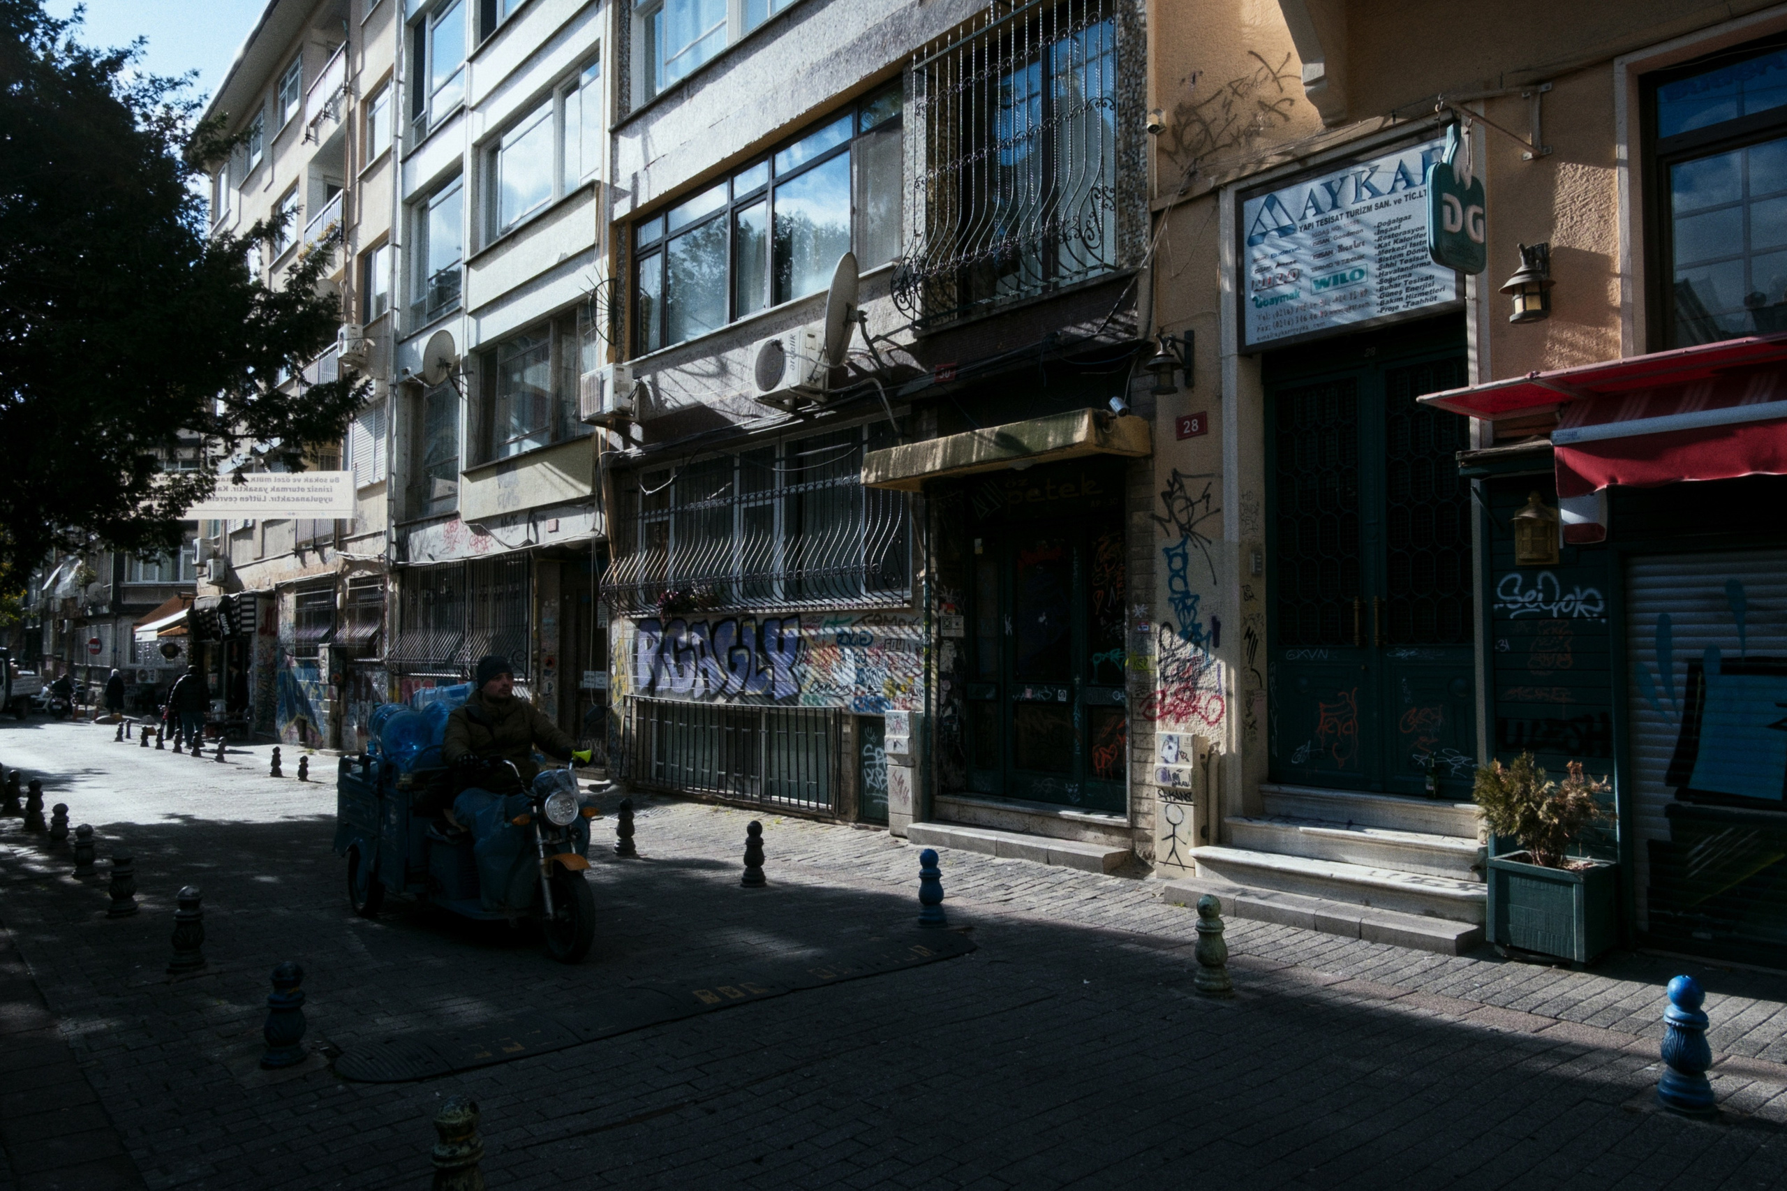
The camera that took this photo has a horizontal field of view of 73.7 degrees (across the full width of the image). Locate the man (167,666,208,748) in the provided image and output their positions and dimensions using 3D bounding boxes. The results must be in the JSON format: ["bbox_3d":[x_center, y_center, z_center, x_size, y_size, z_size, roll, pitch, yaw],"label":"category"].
[{"bbox_3d":[-14.514,2.298,24.500,0.620,1.720,0.380,3,-4,-41],"label":"man"}]

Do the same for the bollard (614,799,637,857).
[{"bbox_3d":[-2.175,1.884,9.705,0.172,0.450,0.172,3,-4,-41],"label":"bollard"}]

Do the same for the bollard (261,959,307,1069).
[{"bbox_3d":[-2.478,1.696,4.862,0.180,0.396,0.180,2,-3,-27],"label":"bollard"}]

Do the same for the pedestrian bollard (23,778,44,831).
[{"bbox_3d":[-8.184,1.998,11.357,0.170,0.440,0.170,3,-4,-41],"label":"pedestrian bollard"}]

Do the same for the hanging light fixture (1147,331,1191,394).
[{"bbox_3d":[1.997,-1.644,8.493,0.400,0.435,0.260,3,-4,-41],"label":"hanging light fixture"}]

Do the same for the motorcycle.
[{"bbox_3d":[-2.444,1.490,7.243,1.020,1.090,2.670,3,-4,-41],"label":"motorcycle"}]

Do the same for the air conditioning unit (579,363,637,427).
[{"bbox_3d":[-3.720,-2.602,15.504,0.290,0.610,0.878,3,-4,-41],"label":"air conditioning unit"}]

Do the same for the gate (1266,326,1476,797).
[{"bbox_3d":[3.160,-0.202,7.868,0.100,2.980,1.560,3,-4,-41],"label":"gate"}]

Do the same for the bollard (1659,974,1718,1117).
[{"bbox_3d":[2.704,1.520,4.065,0.176,0.455,0.176,3,-4,-41],"label":"bollard"}]

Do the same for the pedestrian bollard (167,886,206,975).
[{"bbox_3d":[-3.753,1.770,6.349,0.184,0.440,0.184,2,-3,-30],"label":"pedestrian bollard"}]

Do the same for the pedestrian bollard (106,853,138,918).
[{"bbox_3d":[-5.028,1.873,7.777,0.184,0.422,0.184,2,-3,-33],"label":"pedestrian bollard"}]

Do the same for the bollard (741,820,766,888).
[{"bbox_3d":[-1.021,1.885,8.710,0.184,0.461,0.184,0,-3,-7],"label":"bollard"}]

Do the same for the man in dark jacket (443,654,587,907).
[{"bbox_3d":[-2.167,1.033,6.873,0.660,1.380,0.780,3,-4,-41],"label":"man in dark jacket"}]

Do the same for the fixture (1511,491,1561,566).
[{"bbox_3d":[3.563,-0.377,6.673,0.160,0.415,0.260,3,-4,-41],"label":"fixture"}]

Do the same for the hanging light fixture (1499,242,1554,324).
[{"bbox_3d":[3.580,-1.759,6.708,0.340,0.451,0.265,3,-4,-41],"label":"hanging light fixture"}]

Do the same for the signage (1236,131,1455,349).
[{"bbox_3d":[3.074,-2.374,8.102,0.120,1.199,1.607,3,-4,-41],"label":"signage"}]

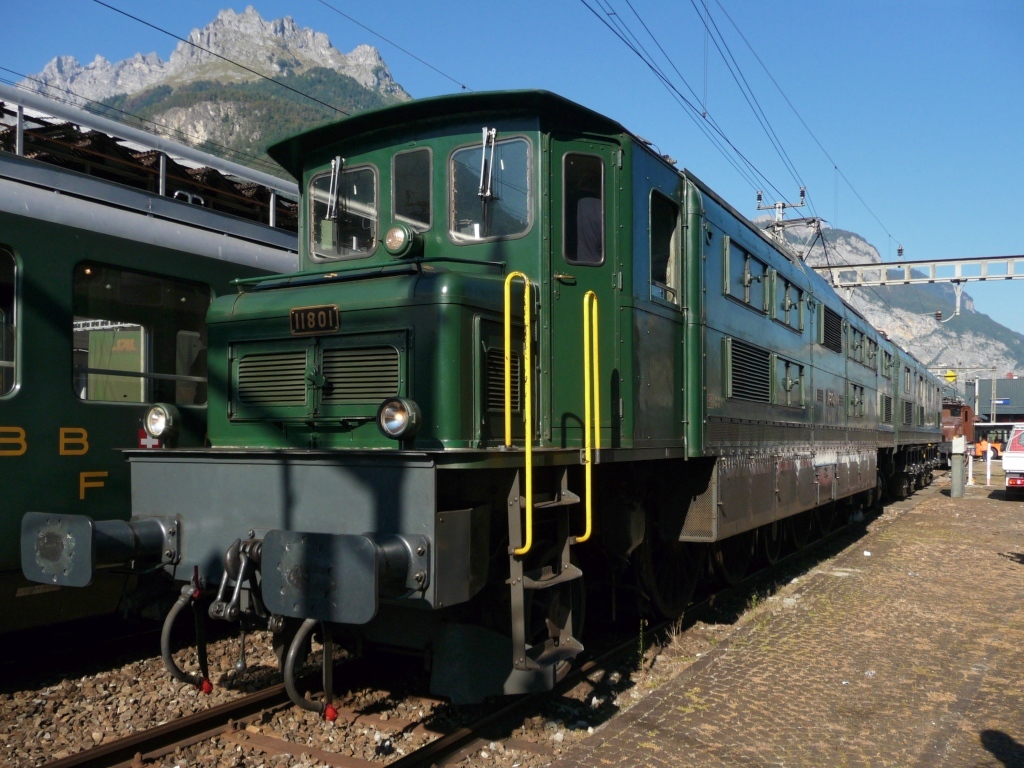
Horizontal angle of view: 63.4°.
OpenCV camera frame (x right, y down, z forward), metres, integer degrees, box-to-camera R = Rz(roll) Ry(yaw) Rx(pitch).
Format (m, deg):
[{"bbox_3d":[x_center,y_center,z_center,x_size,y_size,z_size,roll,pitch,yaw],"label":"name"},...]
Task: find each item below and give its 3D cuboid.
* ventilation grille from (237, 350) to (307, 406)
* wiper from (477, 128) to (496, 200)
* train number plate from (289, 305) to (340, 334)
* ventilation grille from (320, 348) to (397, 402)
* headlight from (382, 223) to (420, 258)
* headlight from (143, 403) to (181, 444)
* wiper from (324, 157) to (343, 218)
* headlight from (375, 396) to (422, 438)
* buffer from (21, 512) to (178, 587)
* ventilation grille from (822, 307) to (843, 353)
[{"bbox_3d":[-1.414,-0.036,4.873,0.560,0.305,0.040,-3,-5,31],"label":"ventilation grille"},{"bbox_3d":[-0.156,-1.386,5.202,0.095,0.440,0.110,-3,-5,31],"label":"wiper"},{"bbox_3d":[-1.136,-0.366,4.719,0.372,0.158,0.030,-3,-5,31],"label":"train number plate"},{"bbox_3d":[-0.841,-0.055,4.533,0.550,0.300,0.040,-3,-5,31],"label":"ventilation grille"},{"bbox_3d":[-0.725,-0.943,5.465,0.235,0.235,0.200,-3,-5,31],"label":"headlight"},{"bbox_3d":[-2.043,0.222,4.883,0.200,0.205,0.155,-3,-5,31],"label":"headlight"},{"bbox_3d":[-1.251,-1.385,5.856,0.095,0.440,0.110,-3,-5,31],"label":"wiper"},{"bbox_3d":[-0.530,0.164,3.984,0.200,0.200,0.155,-3,-5,31],"label":"headlight"},{"bbox_3d":[-2.216,0.873,4.542,0.620,0.357,0.580,-3,-5,31],"label":"buffer"},{"bbox_3d":[4.393,-0.729,11.314,0.060,0.540,1.450,-3,-5,31],"label":"ventilation grille"}]

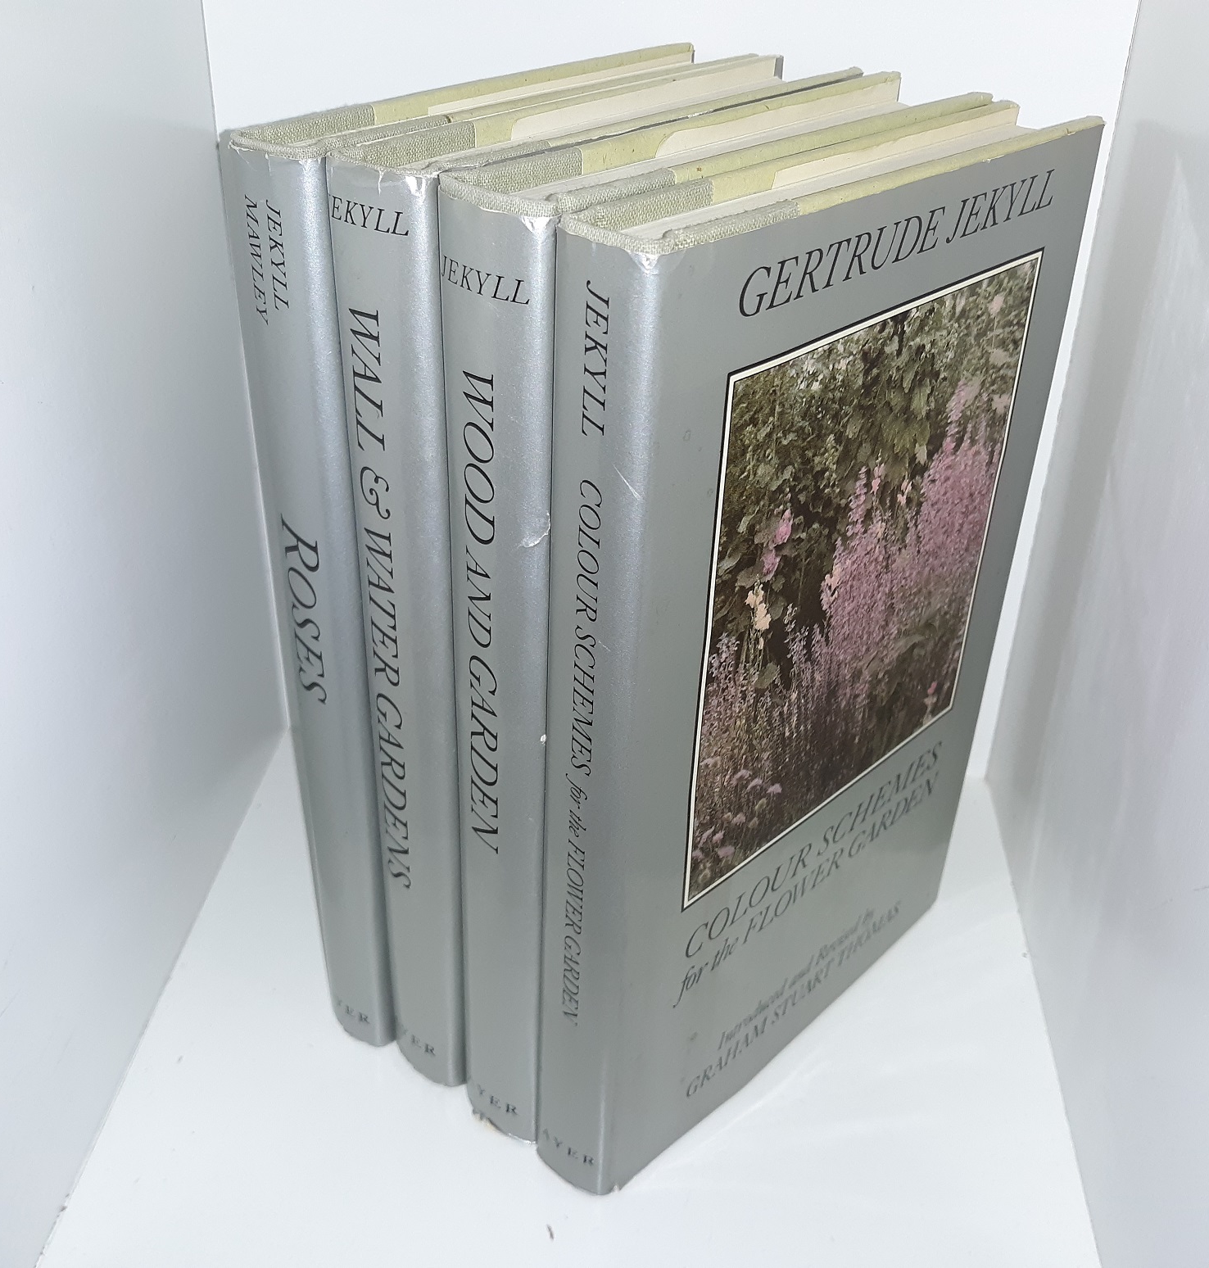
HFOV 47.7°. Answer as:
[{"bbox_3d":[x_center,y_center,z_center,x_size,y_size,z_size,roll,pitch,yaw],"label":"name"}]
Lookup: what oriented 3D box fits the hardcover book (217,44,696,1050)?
[{"bbox_3d":[-0.017,-0.020,0.347,0.024,0.222,0.145,23,38,30],"label":"hardcover book"}]

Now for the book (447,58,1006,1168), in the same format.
[{"bbox_3d":[0.026,-0.003,0.322,0.026,0.222,0.144,27,40,33],"label":"book"}]

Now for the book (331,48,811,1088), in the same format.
[{"bbox_3d":[0.003,-0.013,0.337,0.025,0.222,0.144,24,38,31],"label":"book"}]

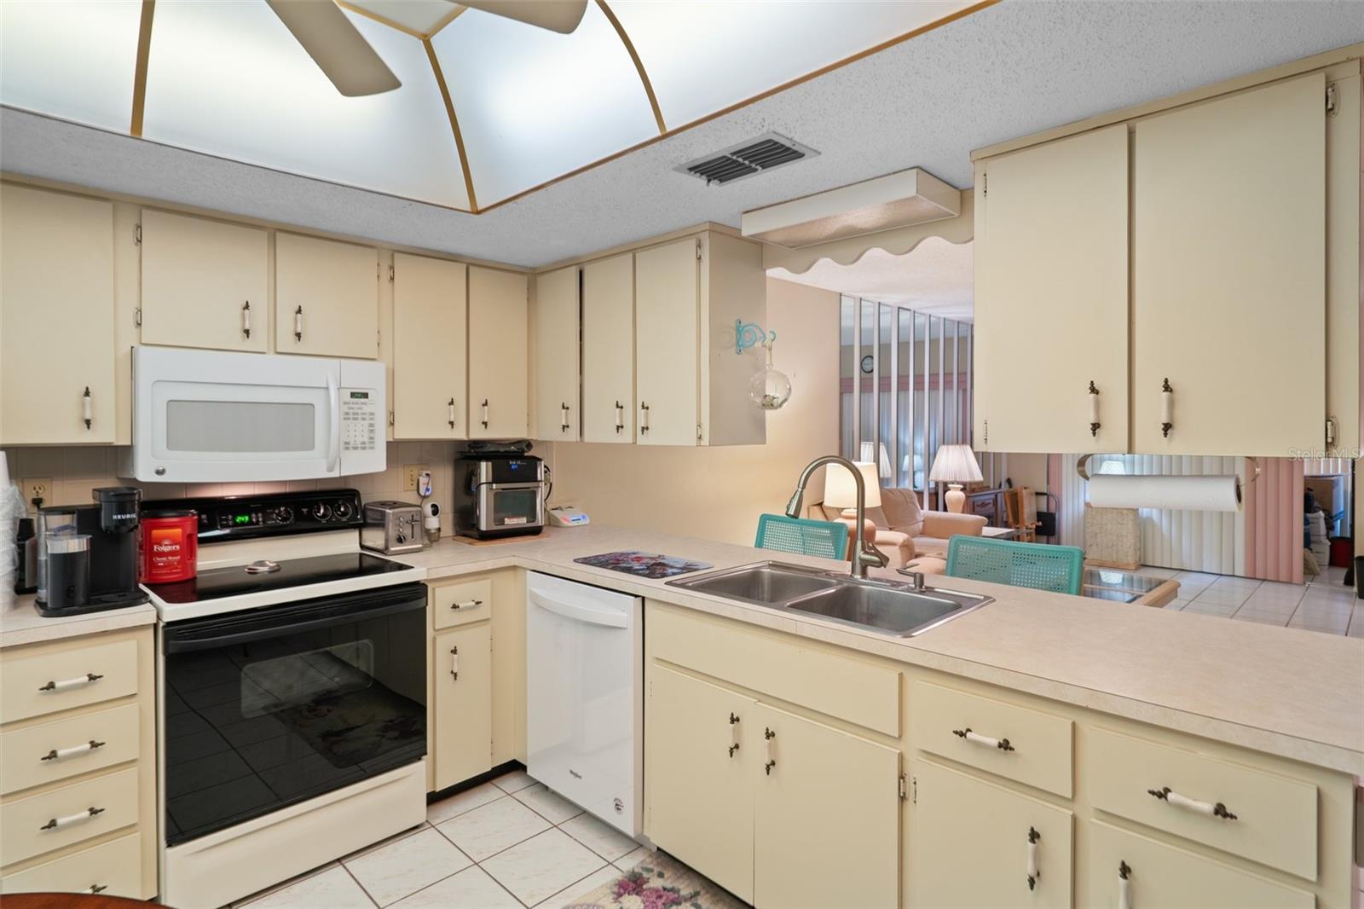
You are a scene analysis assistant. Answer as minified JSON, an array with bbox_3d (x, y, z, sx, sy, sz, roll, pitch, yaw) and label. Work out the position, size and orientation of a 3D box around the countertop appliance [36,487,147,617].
[{"bbox_3d":[-1.670,0.260,1.938,0.285,0.320,0.240,2,2,39],"label":"countertop appliance"}]

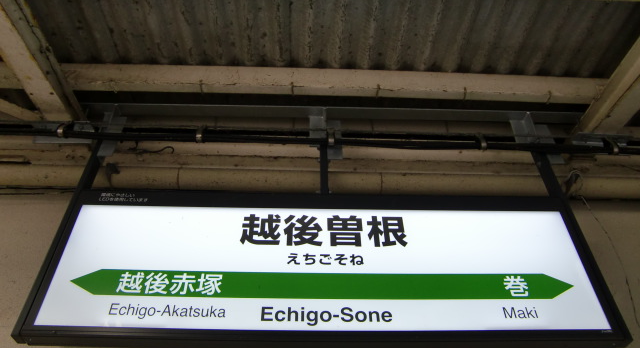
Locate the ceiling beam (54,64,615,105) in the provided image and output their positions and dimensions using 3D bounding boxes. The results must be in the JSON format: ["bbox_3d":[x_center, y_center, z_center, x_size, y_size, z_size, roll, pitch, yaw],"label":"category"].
[{"bbox_3d":[0.071,-0.413,2.368,2.520,0.114,0.058,1,-34,-2],"label":"ceiling beam"}]

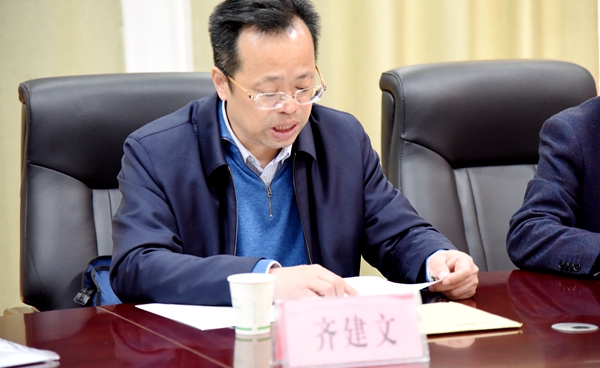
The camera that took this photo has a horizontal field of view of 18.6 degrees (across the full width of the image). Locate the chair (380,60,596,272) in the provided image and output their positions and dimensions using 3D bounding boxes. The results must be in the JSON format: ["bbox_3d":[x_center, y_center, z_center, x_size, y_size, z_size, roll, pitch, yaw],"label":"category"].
[{"bbox_3d":[0.527,0.307,3.726,0.620,1.100,0.680,-4,7,-24],"label":"chair"}]

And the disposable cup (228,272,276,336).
[{"bbox_3d":[-0.073,0.184,2.780,0.074,0.083,0.074,-1,6,0],"label":"disposable cup"}]

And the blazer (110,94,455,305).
[{"bbox_3d":[-0.083,0.120,3.295,0.570,0.570,0.470,-4,7,-22],"label":"blazer"}]

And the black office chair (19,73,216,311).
[{"bbox_3d":[-0.224,0.352,3.465,0.620,1.100,0.680,-3,7,-17],"label":"black office chair"}]

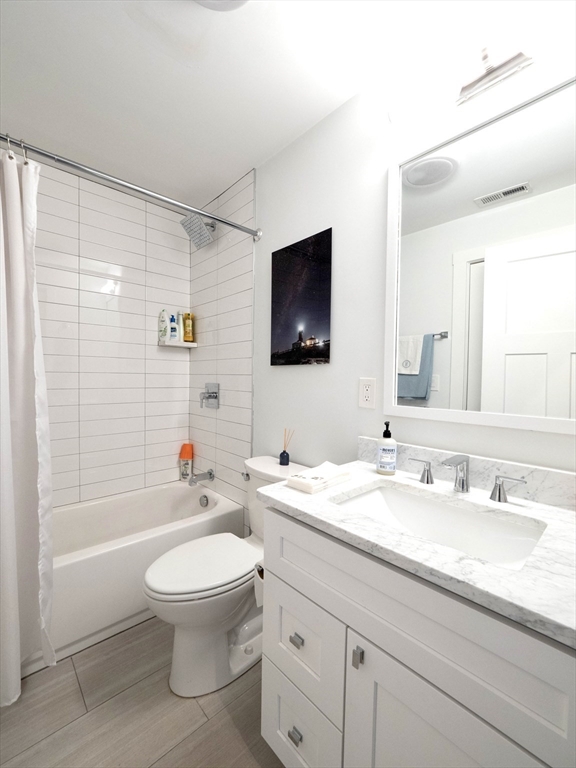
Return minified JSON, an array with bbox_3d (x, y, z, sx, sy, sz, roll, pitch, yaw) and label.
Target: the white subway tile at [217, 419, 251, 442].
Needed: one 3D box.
[{"bbox_3d":[-0.356,0.302,2.021,0.010,0.100,0.405,-1,2,-43],"label":"white subway tile"}]

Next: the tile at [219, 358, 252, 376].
[{"bbox_3d":[-0.345,-0.110,2.003,0.012,0.101,0.399,-1,2,-43],"label":"tile"}]

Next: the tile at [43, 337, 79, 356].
[{"bbox_3d":[-1.447,-0.223,1.806,0.396,0.101,0.012,-1,2,-43],"label":"tile"}]

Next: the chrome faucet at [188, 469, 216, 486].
[{"bbox_3d":[-0.605,0.649,2.160,0.163,0.069,0.061,-1,2,-43],"label":"chrome faucet"}]

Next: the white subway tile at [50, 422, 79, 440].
[{"bbox_3d":[-1.472,0.290,1.830,0.405,0.102,0.010,-1,2,-43],"label":"white subway tile"}]

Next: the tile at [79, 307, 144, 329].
[{"bbox_3d":[-1.167,-0.438,2.085,0.398,0.102,0.010,-1,2,-43],"label":"tile"}]

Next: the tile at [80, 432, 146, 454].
[{"bbox_3d":[-1.179,0.395,2.119,0.401,0.101,0.010,-1,2,-43],"label":"tile"}]

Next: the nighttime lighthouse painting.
[{"bbox_3d":[0.061,-0.402,1.562,0.020,0.613,0.415,-1,2,-43],"label":"nighttime lighthouse painting"}]

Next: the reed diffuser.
[{"bbox_3d":[0.000,0.316,1.550,0.070,0.182,0.060,1,2,0],"label":"reed diffuser"}]

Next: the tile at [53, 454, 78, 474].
[{"bbox_3d":[-1.462,0.497,1.825,0.400,0.100,0.010,-1,2,-43],"label":"tile"}]

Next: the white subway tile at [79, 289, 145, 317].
[{"bbox_3d":[-1.153,-0.534,2.071,0.396,0.101,0.012,-1,2,-43],"label":"white subway tile"}]

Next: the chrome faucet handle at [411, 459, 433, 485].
[{"bbox_3d":[0.448,0.293,1.039,0.050,0.066,0.088,-1,2,-43],"label":"chrome faucet handle"}]

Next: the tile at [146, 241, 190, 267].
[{"bbox_3d":[-0.890,-0.958,2.322,0.337,0.102,0.010,-1,2,-43],"label":"tile"}]

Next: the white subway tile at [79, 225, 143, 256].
[{"bbox_3d":[-1.159,-0.957,2.084,0.401,0.101,0.010,-1,2,-43],"label":"white subway tile"}]

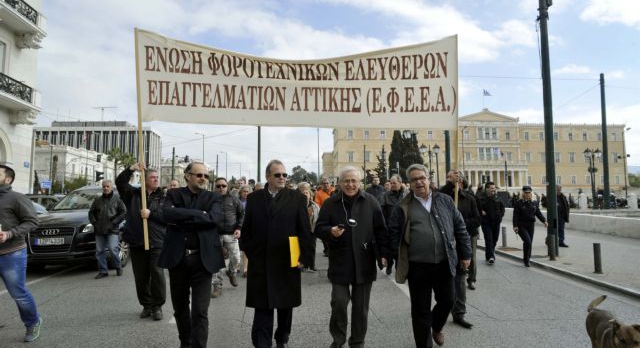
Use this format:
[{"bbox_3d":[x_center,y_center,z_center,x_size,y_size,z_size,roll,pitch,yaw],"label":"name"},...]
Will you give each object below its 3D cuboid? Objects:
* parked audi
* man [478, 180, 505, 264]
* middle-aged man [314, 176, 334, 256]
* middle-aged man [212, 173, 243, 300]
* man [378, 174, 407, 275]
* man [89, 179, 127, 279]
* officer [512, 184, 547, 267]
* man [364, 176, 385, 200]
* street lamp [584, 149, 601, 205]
[{"bbox_3d":[-5.130,1.120,10.270,2.000,1.740,5.050,0,-3,-5],"label":"parked audi"},{"bbox_3d":[3.681,1.050,9.100,0.540,1.760,0.460,1,-4,-6],"label":"man"},{"bbox_3d":[0.125,0.984,9.700,0.550,1.790,0.470,0,-4,0],"label":"middle-aged man"},{"bbox_3d":[-1.407,0.930,6.350,0.580,1.760,0.550,0,-4,-2],"label":"middle-aged man"},{"bbox_3d":[1.345,0.907,7.700,0.570,1.820,0.480,0,-4,6],"label":"man"},{"bbox_3d":[-3.857,0.987,7.750,0.620,1.760,0.500,1,-4,-5],"label":"man"},{"bbox_3d":[4.418,1.091,8.950,0.680,1.680,0.500,0,-4,9],"label":"officer"},{"bbox_3d":[1.287,0.939,9.800,0.550,1.790,0.450,0,-4,0],"label":"man"},{"bbox_3d":[17.914,0.427,28.000,1.100,4.300,0.450,0,-4,6],"label":"street lamp"}]

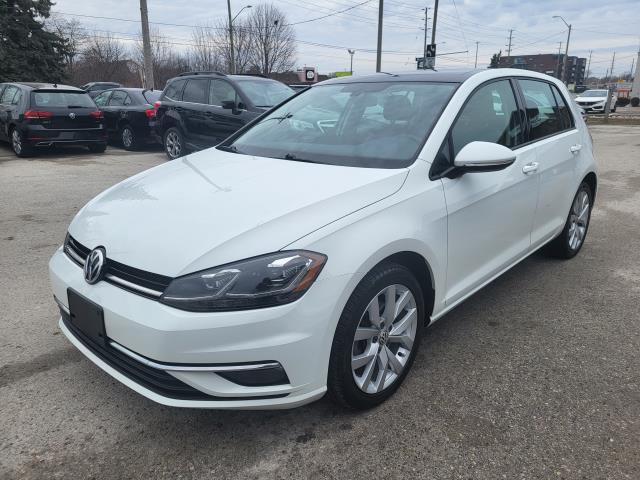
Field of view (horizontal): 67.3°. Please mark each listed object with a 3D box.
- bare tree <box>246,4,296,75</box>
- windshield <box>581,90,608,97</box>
[{"bbox_3d":[-4.826,-17.069,44.967,4.900,8.900,4.900,-2,17,-5],"label":"bare tree"},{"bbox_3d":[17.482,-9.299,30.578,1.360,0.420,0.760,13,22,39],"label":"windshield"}]

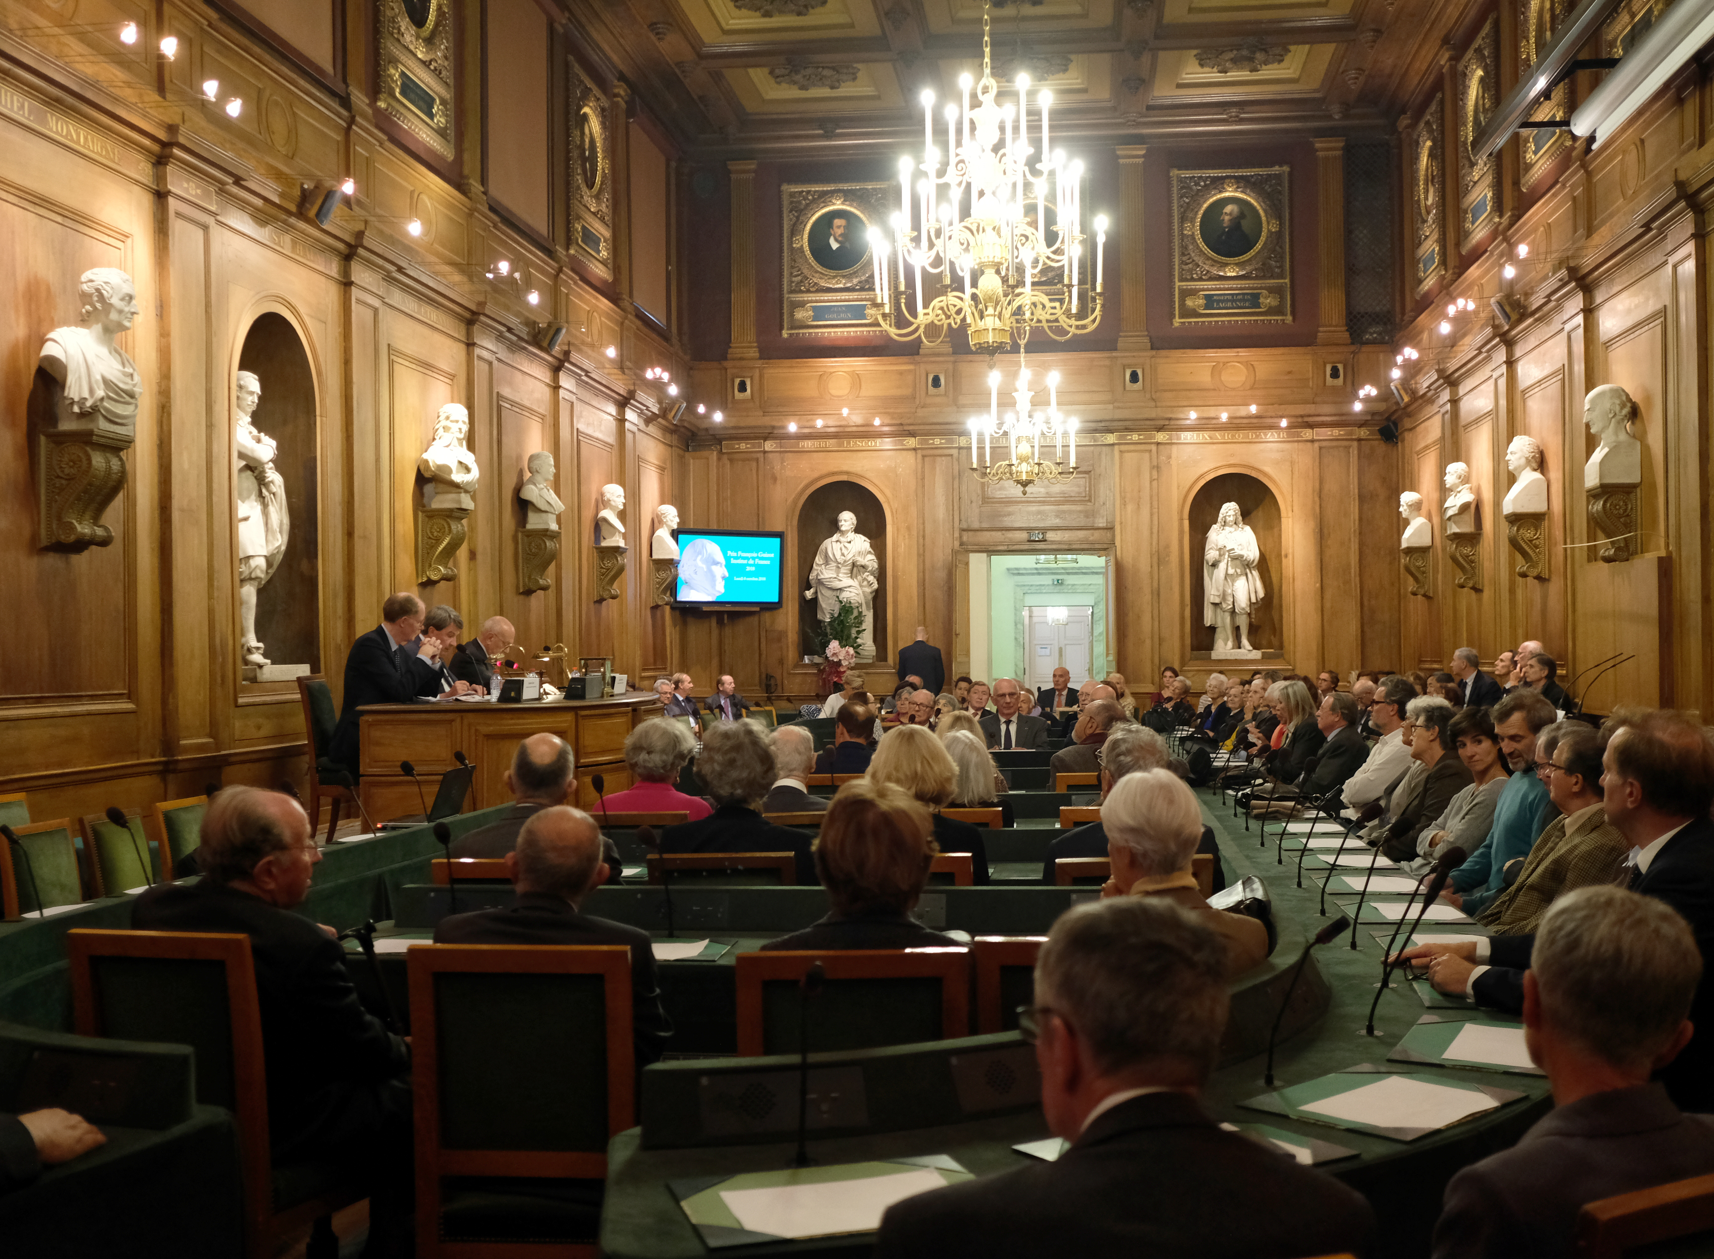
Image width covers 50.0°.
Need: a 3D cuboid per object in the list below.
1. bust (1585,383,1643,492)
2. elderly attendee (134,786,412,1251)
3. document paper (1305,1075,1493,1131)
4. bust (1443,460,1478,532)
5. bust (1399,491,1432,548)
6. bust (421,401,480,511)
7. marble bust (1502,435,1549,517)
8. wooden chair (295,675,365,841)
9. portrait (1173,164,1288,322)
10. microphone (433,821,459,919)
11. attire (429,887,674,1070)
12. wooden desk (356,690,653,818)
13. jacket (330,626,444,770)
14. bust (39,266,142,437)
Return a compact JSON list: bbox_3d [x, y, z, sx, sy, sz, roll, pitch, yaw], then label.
[{"bbox_3d":[4.999,-1.287,12.229,0.290,0.689,0.360,-1,-1,7],"label":"bust"},{"bbox_3d":[-1.210,0.930,4.110,0.500,1.180,0.670,-1,-1,41],"label":"elderly attendee"},{"bbox_3d":[0.842,0.722,2.800,0.296,0.004,0.212,0,-1,-45],"label":"document paper"},{"bbox_3d":[5.570,-1.219,16.946,0.290,0.680,0.380,-1,-1,6],"label":"bust"},{"bbox_3d":[5.657,-1.123,18.630,0.280,0.590,0.320,-1,-1,7],"label":"bust"},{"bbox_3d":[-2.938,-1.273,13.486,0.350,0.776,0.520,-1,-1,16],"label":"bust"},{"bbox_3d":[5.340,-1.231,14.652,0.310,0.650,0.320,-1,-1,6],"label":"marble bust"},{"bbox_3d":[-2.662,0.710,9.871,0.540,0.910,0.440,-1,-1,2],"label":"wooden chair"},{"bbox_3d":[4.471,-4.524,21.772,1.435,1.838,0.120,-1,-1,6],"label":"portrait"},{"bbox_3d":[-1.012,0.618,4.543,0.060,0.300,0.170,-1,-1,2],"label":"microphone"},{"bbox_3d":[-0.614,0.852,3.717,0.480,0.640,0.380,-1,-1,-2],"label":"attire"},{"bbox_3d":[-1.965,0.833,11.515,1.180,0.770,2.980,-1,-1,7],"label":"wooden desk"},{"bbox_3d":[-2.585,0.382,10.100,0.540,0.780,0.500,-1,-1,6],"label":"jacket"},{"bbox_3d":[-3.508,-1.317,8.619,0.360,0.775,0.560,-1,-1,12],"label":"bust"}]

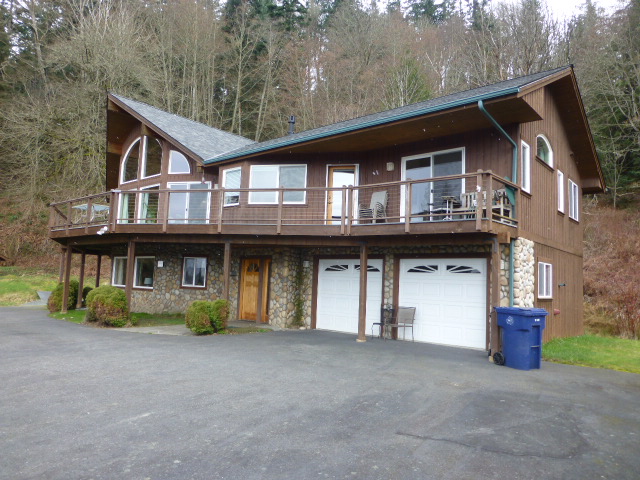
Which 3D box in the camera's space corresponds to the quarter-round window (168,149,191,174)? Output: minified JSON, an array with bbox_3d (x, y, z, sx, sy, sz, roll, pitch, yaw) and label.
[{"bbox_3d":[-5.431,-3.020,17.258,0.938,0.945,0.100,1,-5,14],"label":"quarter-round window"}]

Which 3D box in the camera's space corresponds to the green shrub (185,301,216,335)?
[{"bbox_3d":[-3.151,2.049,11.700,0.840,0.880,0.800,3,-5,-14],"label":"green shrub"}]

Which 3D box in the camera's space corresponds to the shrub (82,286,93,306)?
[{"bbox_3d":[-11.021,2.695,21.149,0.750,0.930,0.750,5,-6,-27],"label":"shrub"}]

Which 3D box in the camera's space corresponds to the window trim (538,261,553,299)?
[{"bbox_3d":[6.073,1.103,11.931,0.100,0.939,1.400,-2,-6,40],"label":"window trim"}]

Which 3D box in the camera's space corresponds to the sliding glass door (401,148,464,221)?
[{"bbox_3d":[2.950,-1.289,11.720,1.860,2.060,0.140,-2,-7,41],"label":"sliding glass door"}]

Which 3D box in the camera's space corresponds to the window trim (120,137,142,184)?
[{"bbox_3d":[-8.344,-3.458,19.624,1.600,1.880,0.120,-2,-7,41],"label":"window trim"}]

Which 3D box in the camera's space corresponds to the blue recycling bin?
[{"bbox_3d":[3.999,1.949,8.847,0.700,1.120,0.820,6,-6,-35],"label":"blue recycling bin"}]

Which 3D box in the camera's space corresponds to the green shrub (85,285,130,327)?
[{"bbox_3d":[-6.207,1.895,12.966,1.250,1.130,1.200,5,-5,-25],"label":"green shrub"}]

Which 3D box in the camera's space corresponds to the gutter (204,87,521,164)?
[{"bbox_3d":[-0.051,-2.857,12.238,10.530,0.150,0.130,-2,-6,40],"label":"gutter"}]

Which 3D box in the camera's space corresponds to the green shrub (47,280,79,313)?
[{"bbox_3d":[-10.347,2.275,17.900,1.170,1.220,1.150,5,-6,-29],"label":"green shrub"}]

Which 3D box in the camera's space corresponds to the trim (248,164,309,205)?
[{"bbox_3d":[-1.304,-1.729,13.817,1.854,1.272,0.100,1,-5,11],"label":"trim"}]

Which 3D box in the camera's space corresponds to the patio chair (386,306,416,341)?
[{"bbox_3d":[2.108,2.221,11.642,0.600,0.910,0.660,-2,-6,40],"label":"patio chair"}]

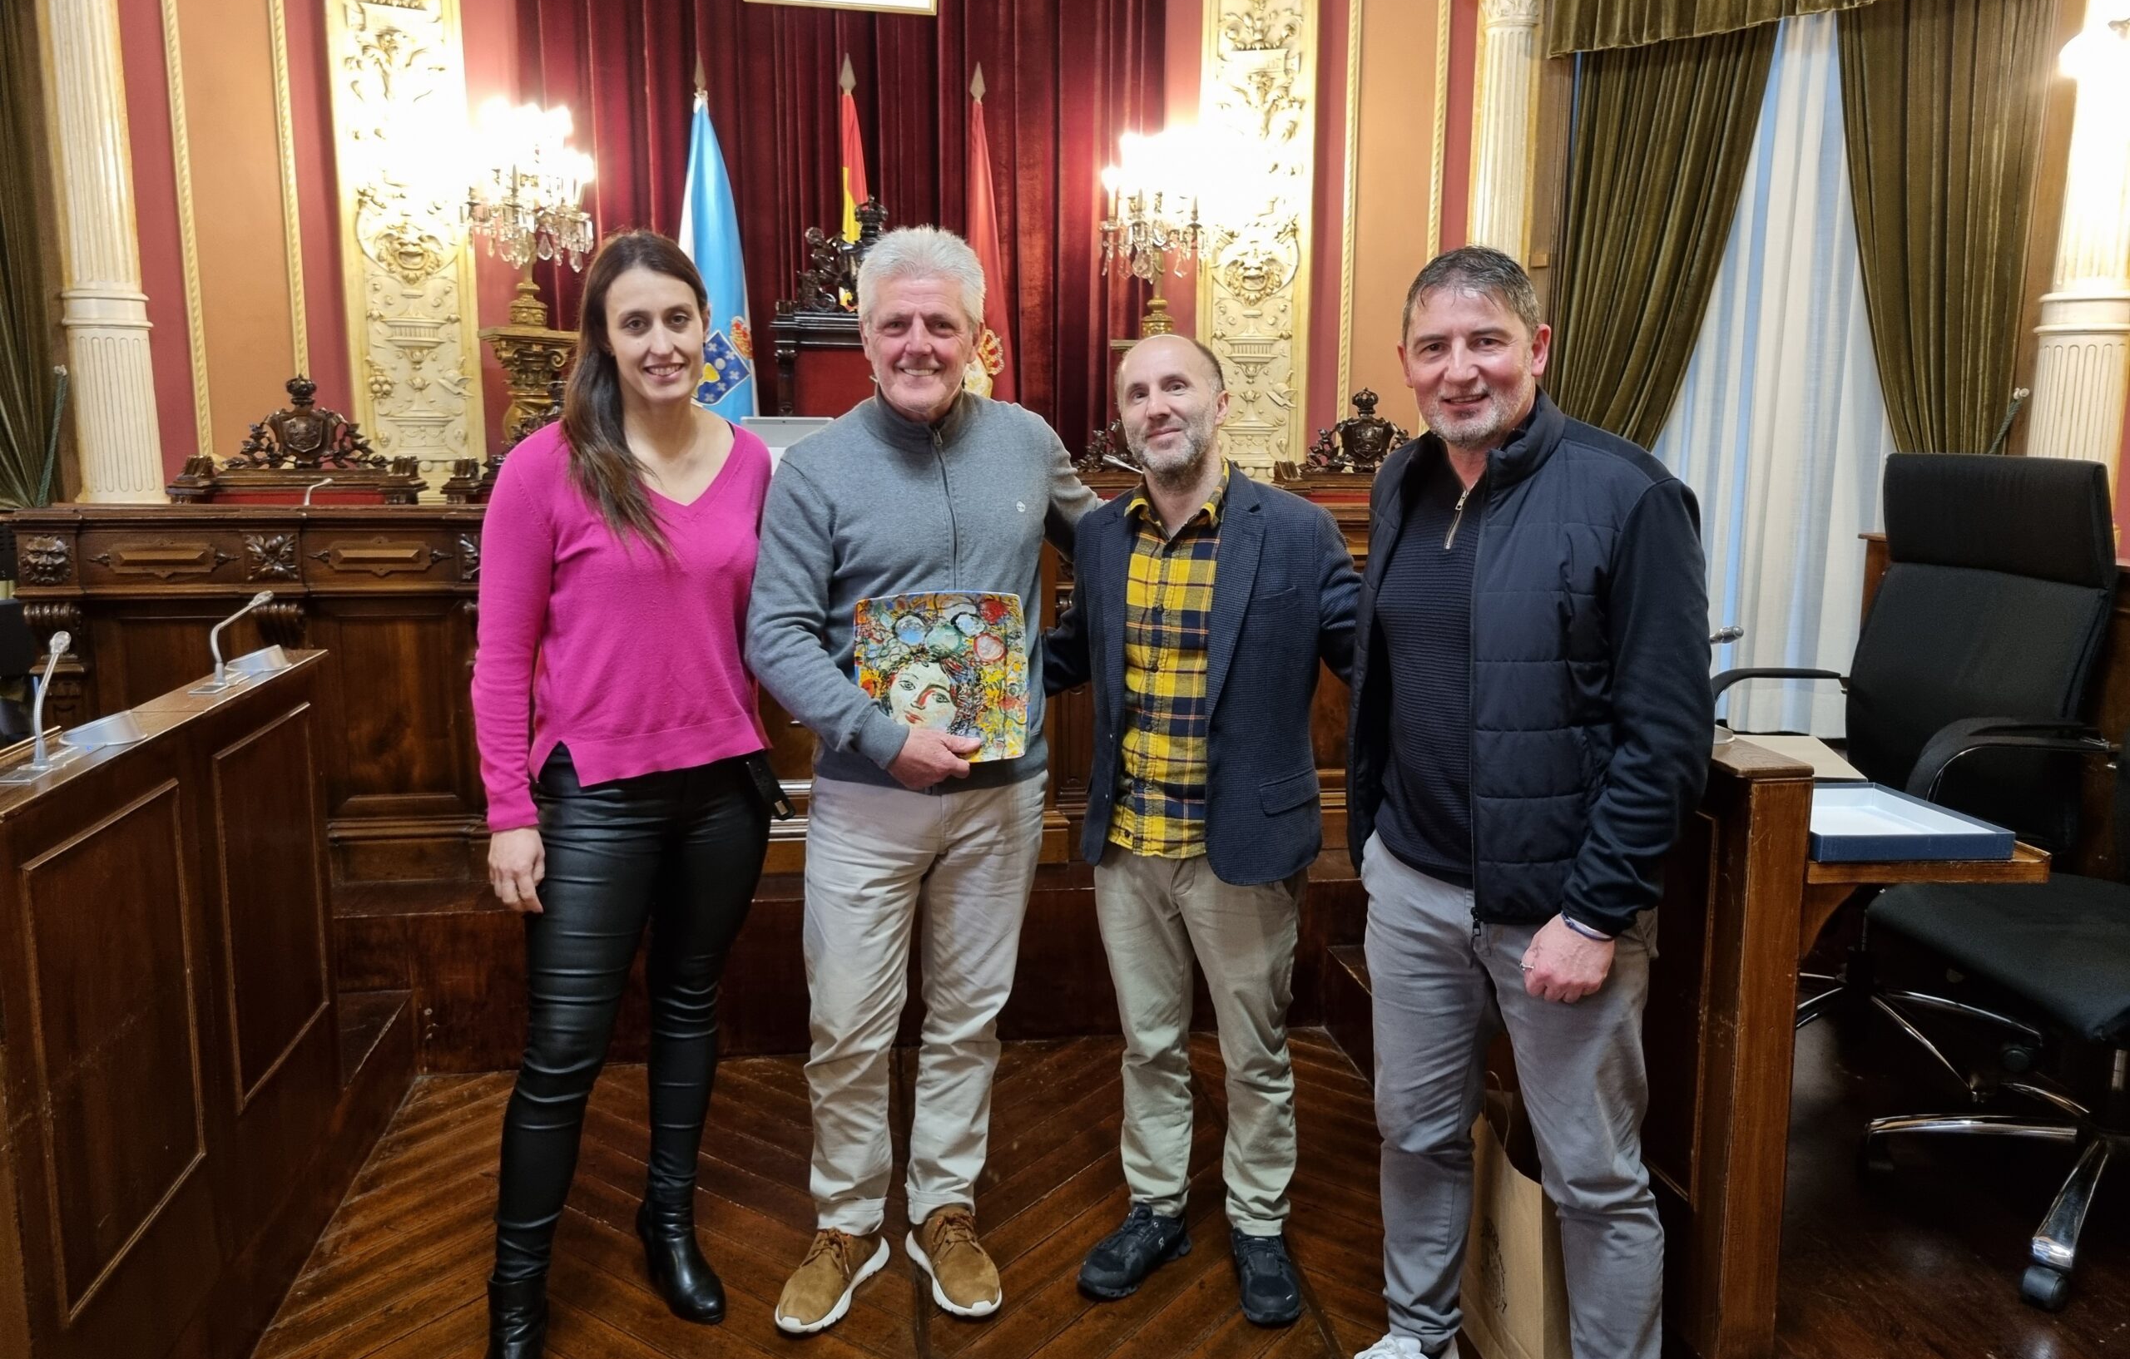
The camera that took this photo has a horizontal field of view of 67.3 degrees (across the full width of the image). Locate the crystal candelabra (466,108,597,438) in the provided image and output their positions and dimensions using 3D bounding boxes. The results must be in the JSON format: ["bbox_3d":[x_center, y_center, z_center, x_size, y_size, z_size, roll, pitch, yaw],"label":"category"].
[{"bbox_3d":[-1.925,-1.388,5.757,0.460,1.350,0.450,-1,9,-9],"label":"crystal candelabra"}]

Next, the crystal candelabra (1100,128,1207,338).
[{"bbox_3d":[0.349,-1.674,6.063,0.450,0.800,0.450,-1,9,-9],"label":"crystal candelabra"}]

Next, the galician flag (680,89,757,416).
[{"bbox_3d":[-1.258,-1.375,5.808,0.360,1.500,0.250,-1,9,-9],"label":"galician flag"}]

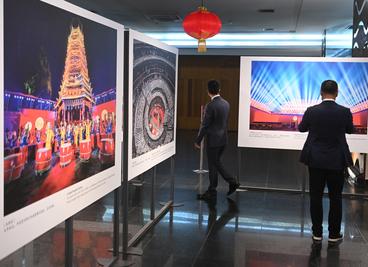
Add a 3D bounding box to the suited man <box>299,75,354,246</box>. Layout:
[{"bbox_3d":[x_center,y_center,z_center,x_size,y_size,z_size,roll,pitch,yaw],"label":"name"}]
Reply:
[{"bbox_3d":[1.588,0.299,4.930,0.580,1.740,0.450,3,6,13],"label":"suited man"}]

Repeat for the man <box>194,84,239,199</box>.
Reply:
[{"bbox_3d":[0.522,0.097,6.631,0.680,1.750,0.500,5,7,35],"label":"man"}]

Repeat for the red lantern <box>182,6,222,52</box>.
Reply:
[{"bbox_3d":[0.283,-1.606,6.800,0.589,0.719,0.589,2,6,0],"label":"red lantern"}]

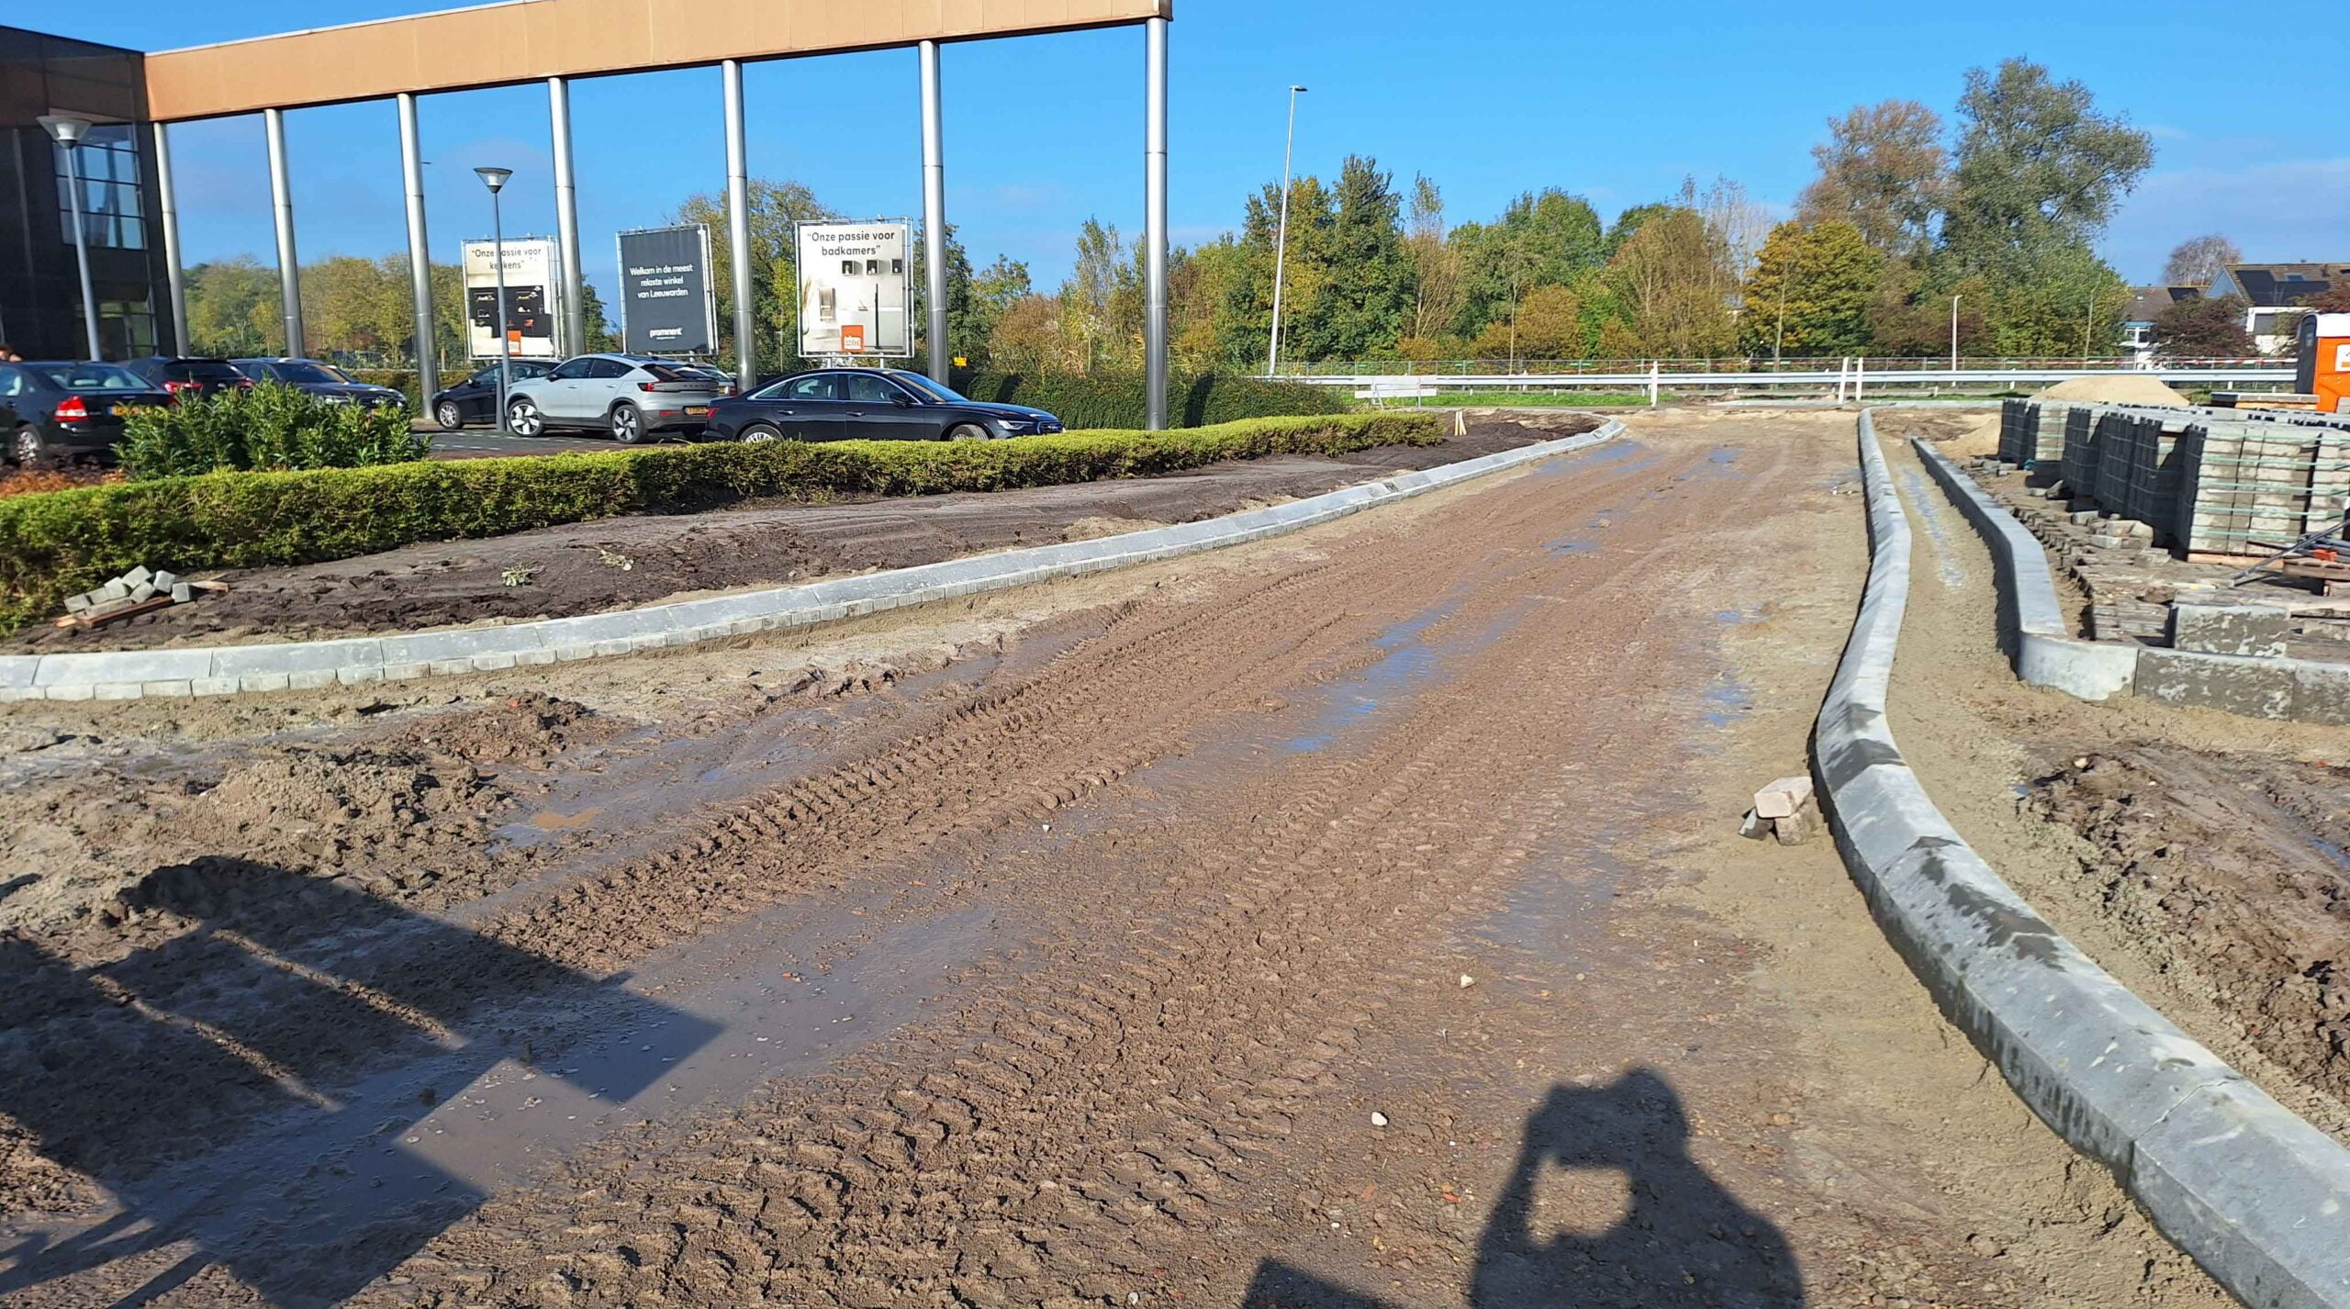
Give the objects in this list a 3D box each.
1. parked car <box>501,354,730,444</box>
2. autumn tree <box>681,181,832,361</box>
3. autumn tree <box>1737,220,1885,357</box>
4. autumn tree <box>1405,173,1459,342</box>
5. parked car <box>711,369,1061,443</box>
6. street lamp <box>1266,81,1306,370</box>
[{"bbox_3d":[-10.805,-4.942,29.875,4.440,1.590,1.900,6,12,28],"label":"parked car"},{"bbox_3d":[-30.447,-26.994,112.816,11.260,14.300,11.260,-3,11,-15],"label":"autumn tree"},{"bbox_3d":[30.313,-16.818,75.160,6.975,7.722,6.975,4,12,21],"label":"autumn tree"},{"bbox_3d":[16.332,-23.342,97.847,3.910,12.970,3.910,2,11,9],"label":"autumn tree"},{"bbox_3d":[-3.940,-3.206,21.399,4.940,1.460,1.890,3,11,16],"label":"parked car"},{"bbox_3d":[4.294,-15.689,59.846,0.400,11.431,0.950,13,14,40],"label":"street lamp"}]

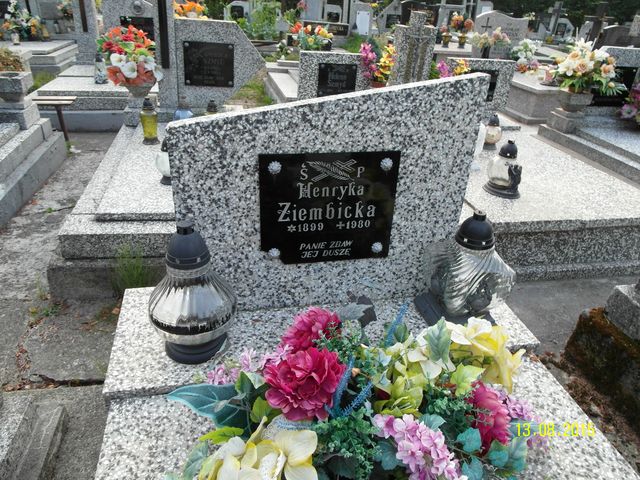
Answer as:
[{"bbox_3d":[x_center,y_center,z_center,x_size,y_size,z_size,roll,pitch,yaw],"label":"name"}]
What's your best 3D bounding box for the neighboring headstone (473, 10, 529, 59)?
[{"bbox_3d":[2.237,-2.522,5.500,0.680,0.600,0.120,-2,29,-11],"label":"neighboring headstone"}]

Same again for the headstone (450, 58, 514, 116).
[{"bbox_3d":[1.293,-1.232,3.561,0.550,0.412,0.100,-3,29,-12],"label":"headstone"}]

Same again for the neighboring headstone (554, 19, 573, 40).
[{"bbox_3d":[6.135,-5.223,11.070,0.460,0.543,0.120,-3,29,-12],"label":"neighboring headstone"}]

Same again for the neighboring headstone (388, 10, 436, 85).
[{"bbox_3d":[0.759,-1.462,3.655,0.330,0.760,0.100,-2,29,-11],"label":"neighboring headstone"}]

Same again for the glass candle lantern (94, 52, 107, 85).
[{"bbox_3d":[-1.988,-1.546,3.988,0.105,0.258,0.105,-3,29,-12],"label":"glass candle lantern"}]

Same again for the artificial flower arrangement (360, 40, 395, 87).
[{"bbox_3d":[0.440,-1.266,3.290,0.270,0.377,0.220,-3,29,-12],"label":"artificial flower arrangement"}]

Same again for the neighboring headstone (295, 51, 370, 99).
[{"bbox_3d":[0.093,-1.323,3.667,0.550,0.430,0.080,-2,29,-11],"label":"neighboring headstone"}]

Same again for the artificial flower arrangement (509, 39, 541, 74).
[{"bbox_3d":[2.177,-1.954,4.700,0.300,0.310,0.270,-2,29,-11],"label":"artificial flower arrangement"}]

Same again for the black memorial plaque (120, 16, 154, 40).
[{"bbox_3d":[-1.861,-2.154,4.550,0.335,0.280,0.020,-3,29,-12],"label":"black memorial plaque"}]

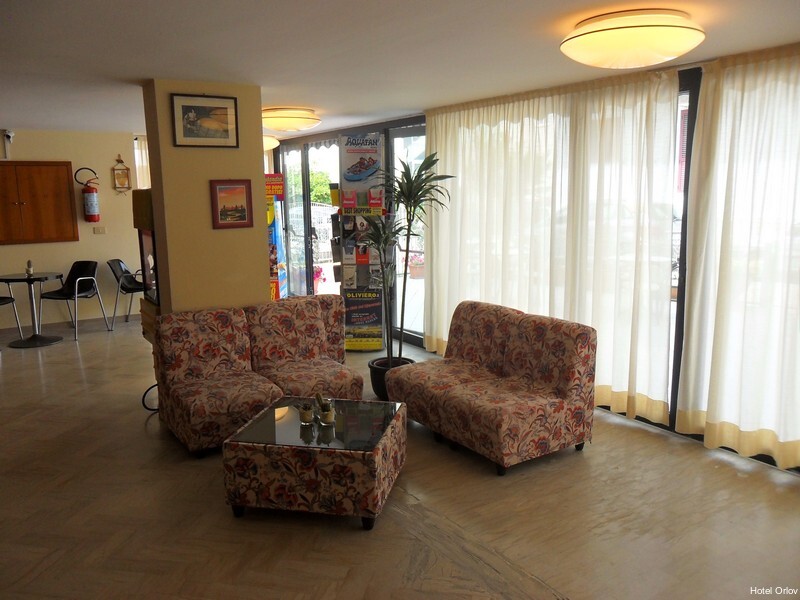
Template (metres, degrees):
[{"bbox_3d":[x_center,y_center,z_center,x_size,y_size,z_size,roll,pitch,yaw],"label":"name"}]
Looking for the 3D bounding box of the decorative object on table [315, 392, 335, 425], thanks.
[{"bbox_3d":[-0.387,0.552,3.183,0.100,0.155,0.075,-1,10,0],"label":"decorative object on table"}]

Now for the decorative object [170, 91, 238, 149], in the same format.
[{"bbox_3d":[-1.422,-1.310,4.591,0.463,0.369,0.030,-4,10,-22],"label":"decorative object"}]

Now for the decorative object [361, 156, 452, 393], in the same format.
[{"bbox_3d":[0.046,-0.133,4.490,0.660,1.806,0.620,-1,10,0],"label":"decorative object"}]

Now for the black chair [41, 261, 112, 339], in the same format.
[{"bbox_3d":[-3.697,-0.019,7.068,0.550,0.820,0.550,2,10,17],"label":"black chair"}]

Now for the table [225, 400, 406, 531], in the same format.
[{"bbox_3d":[-0.397,0.810,3.251,0.726,0.378,0.706,1,10,12],"label":"table"}]

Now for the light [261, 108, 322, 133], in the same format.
[{"bbox_3d":[-1.094,-1.766,6.139,0.637,0.180,0.637,0,10,0],"label":"light"}]

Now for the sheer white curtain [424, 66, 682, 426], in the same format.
[{"bbox_3d":[1.037,-0.470,5.256,0.130,2.400,2.609,-8,12,-36],"label":"sheer white curtain"}]

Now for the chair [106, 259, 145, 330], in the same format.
[{"bbox_3d":[-3.261,-0.050,7.802,0.560,0.830,0.570,-1,10,-3],"label":"chair"}]

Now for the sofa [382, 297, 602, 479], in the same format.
[{"bbox_3d":[0.571,0.531,4.307,0.783,0.800,1.275,-7,11,-32],"label":"sofa"}]

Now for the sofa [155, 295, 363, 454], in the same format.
[{"bbox_3d":[-0.990,0.502,4.546,1.300,0.800,0.790,-7,11,-32],"label":"sofa"}]

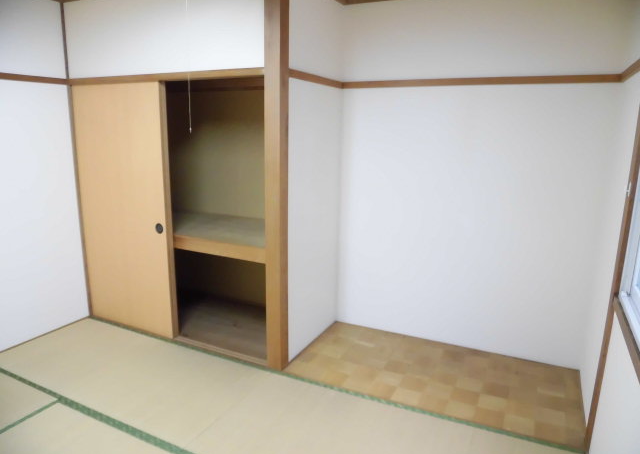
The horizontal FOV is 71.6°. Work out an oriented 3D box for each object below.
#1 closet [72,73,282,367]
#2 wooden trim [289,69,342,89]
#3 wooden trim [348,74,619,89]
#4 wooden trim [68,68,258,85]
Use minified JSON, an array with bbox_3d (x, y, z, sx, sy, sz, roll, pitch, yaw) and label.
[{"bbox_3d":[-0.847,-0.143,3.414,1.780,1.820,0.865,7,13,25],"label":"closet"},{"bbox_3d":[-0.012,-0.947,2.878,0.030,0.046,0.785,7,13,25],"label":"wooden trim"},{"bbox_3d":[0.928,-0.930,2.861,1.700,0.047,0.030,7,13,25],"label":"wooden trim"},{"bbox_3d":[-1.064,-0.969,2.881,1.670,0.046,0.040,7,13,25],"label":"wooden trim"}]

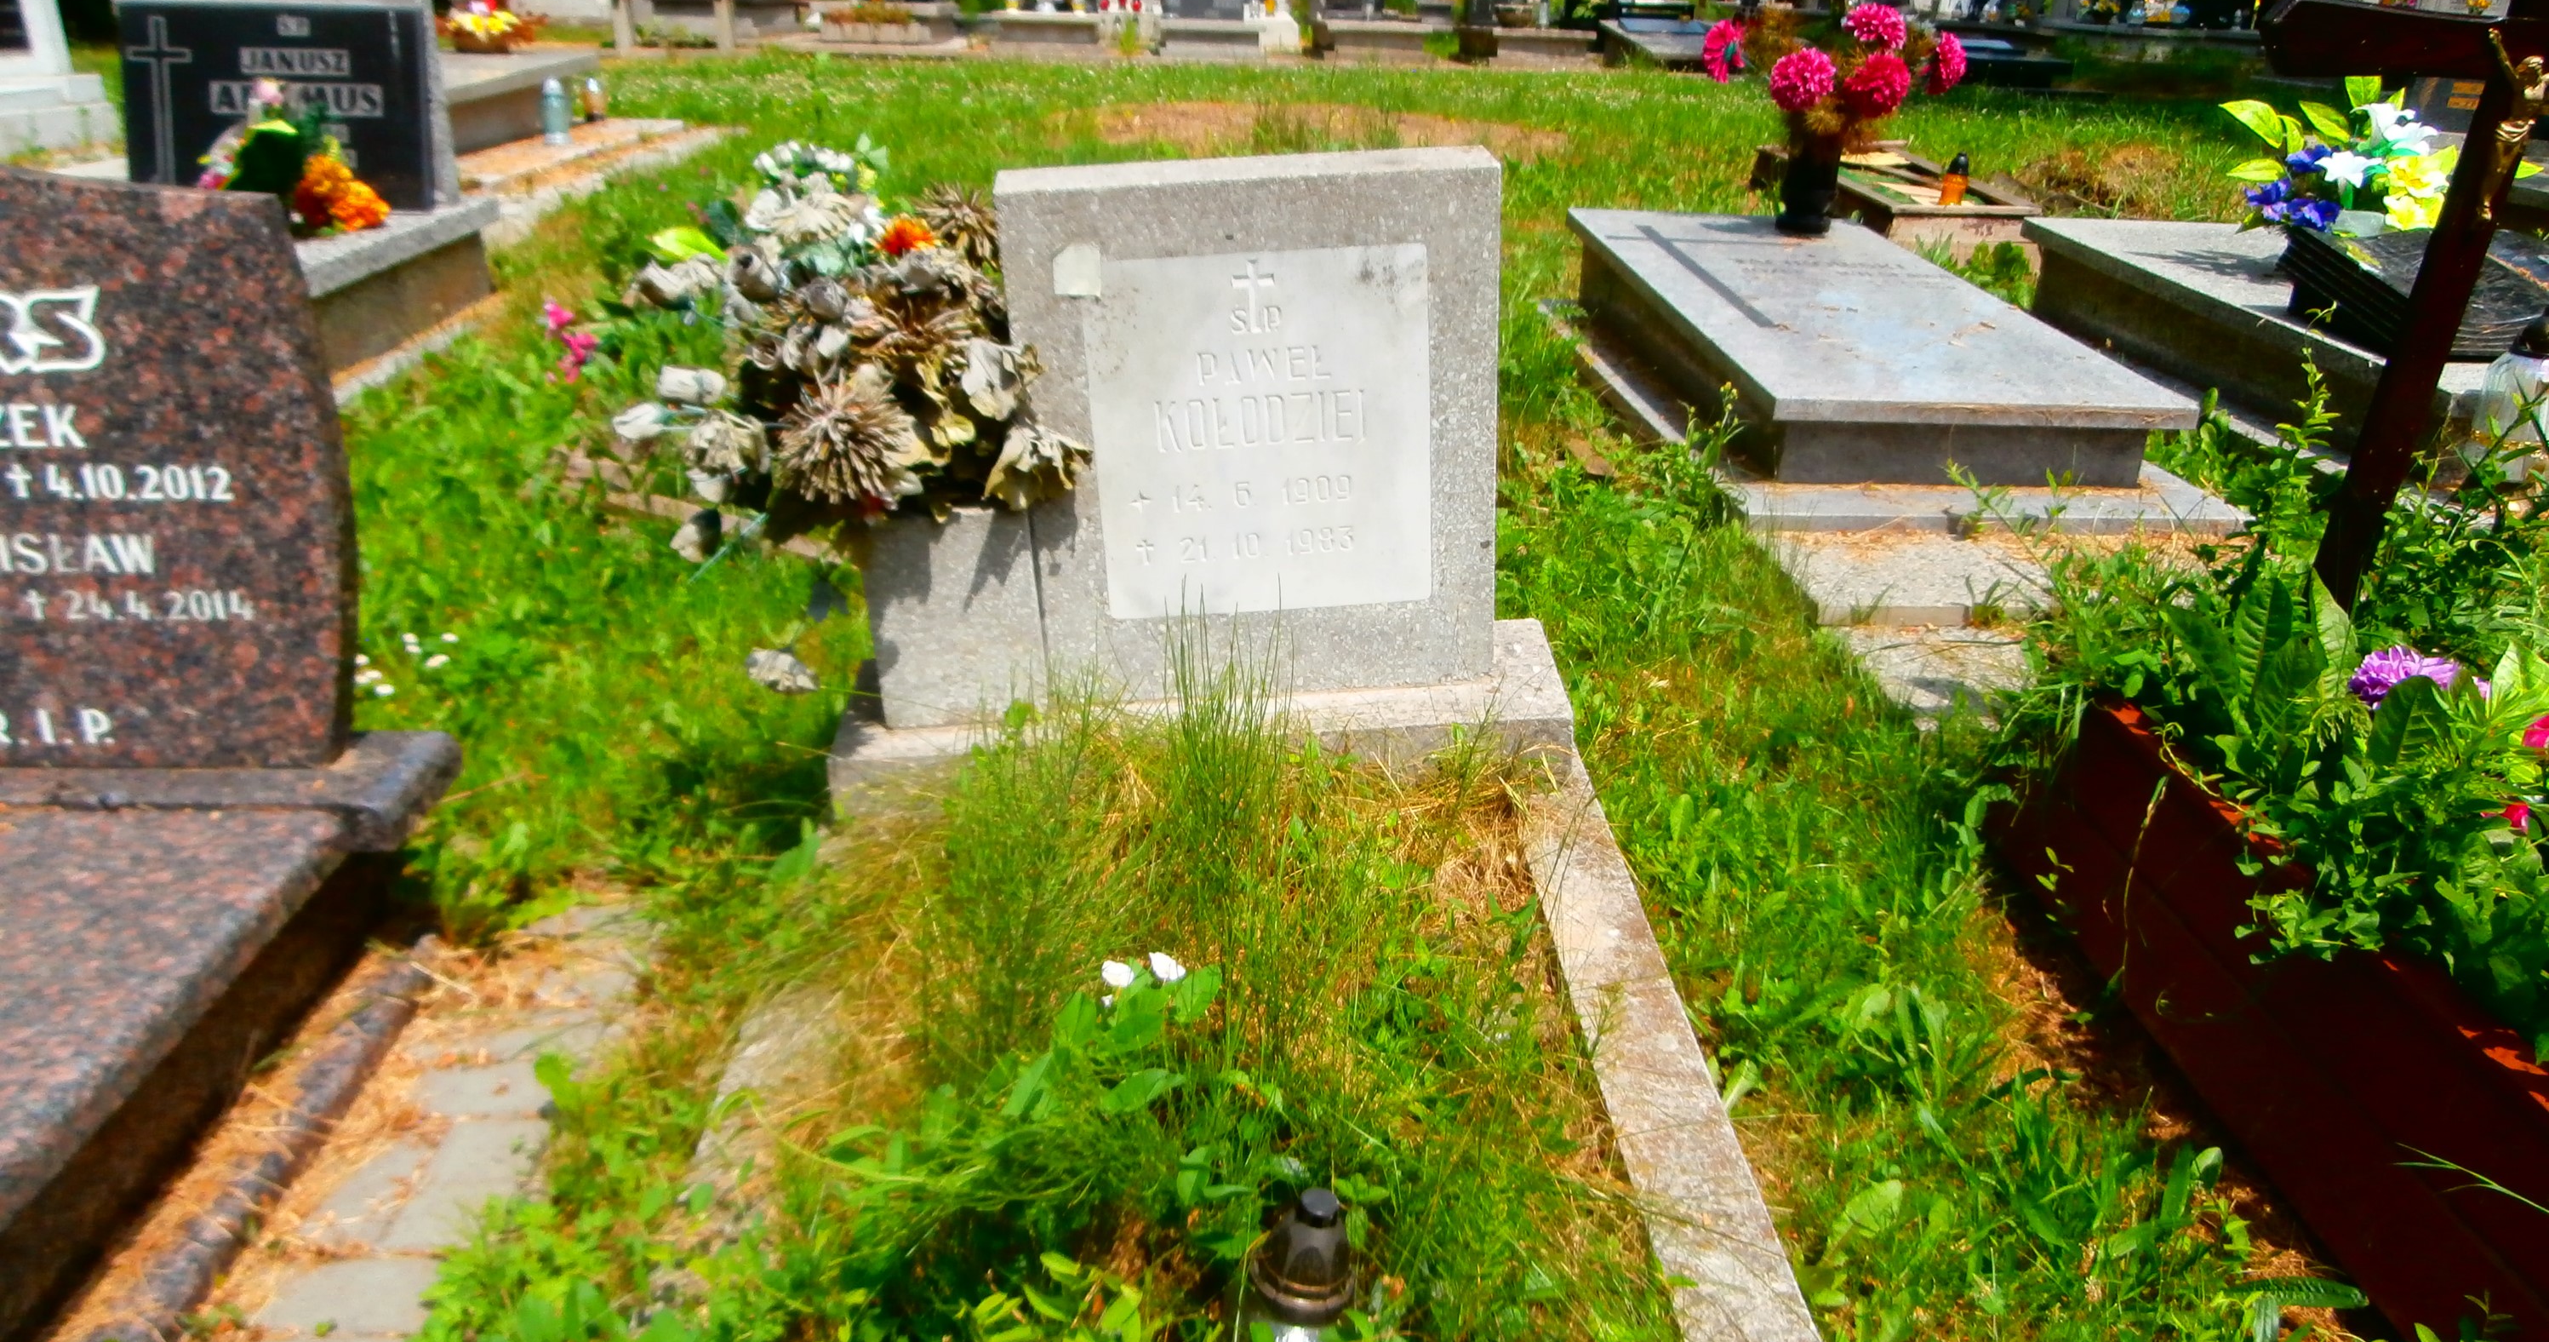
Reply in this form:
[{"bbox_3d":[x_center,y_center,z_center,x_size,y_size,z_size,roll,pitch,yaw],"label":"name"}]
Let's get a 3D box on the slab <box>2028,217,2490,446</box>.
[{"bbox_3d":[3.097,-0.959,5.141,0.980,0.300,2.100,0,24,-4],"label":"slab"}]

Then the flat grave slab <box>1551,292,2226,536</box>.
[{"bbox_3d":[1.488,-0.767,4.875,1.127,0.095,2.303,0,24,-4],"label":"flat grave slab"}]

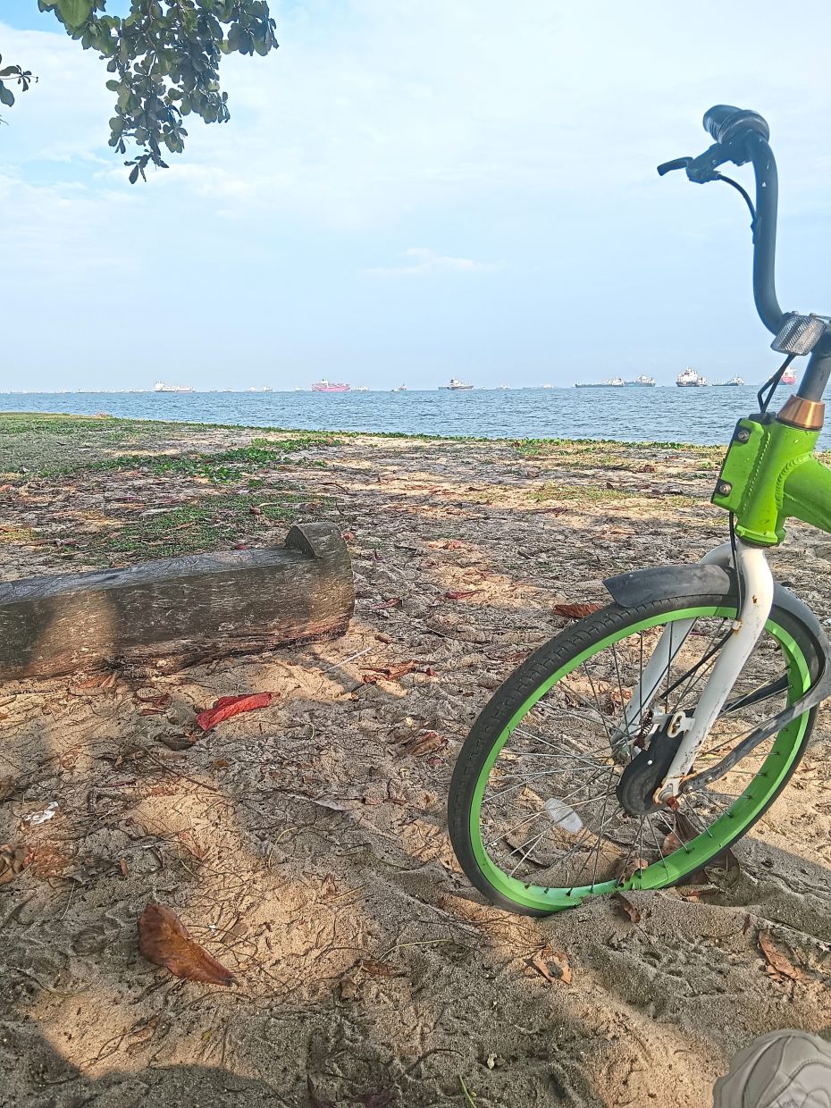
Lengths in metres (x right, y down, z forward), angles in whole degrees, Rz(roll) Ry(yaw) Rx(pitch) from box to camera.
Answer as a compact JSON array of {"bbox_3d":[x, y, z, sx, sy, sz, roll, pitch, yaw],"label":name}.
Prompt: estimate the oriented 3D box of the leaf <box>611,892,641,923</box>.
[{"bbox_3d":[0.318,0.526,1.246,0.024,0.018,0.068,-3,11,-12],"label":"leaf"}]

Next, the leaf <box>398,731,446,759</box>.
[{"bbox_3d":[0.018,0.414,1.805,0.060,0.027,0.122,9,14,39],"label":"leaf"}]

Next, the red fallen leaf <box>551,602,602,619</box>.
[{"bbox_3d":[0.569,0.190,2.878,0.190,0.040,0.095,-1,11,0],"label":"red fallen leaf"}]

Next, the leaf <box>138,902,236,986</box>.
[{"bbox_3d":[-0.326,0.543,1.167,0.080,0.028,0.210,-11,15,-43],"label":"leaf"}]

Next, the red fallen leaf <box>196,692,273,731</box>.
[{"bbox_3d":[-0.436,0.372,2.025,0.078,0.032,0.215,9,15,40],"label":"red fallen leaf"}]

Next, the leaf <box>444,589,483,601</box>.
[{"bbox_3d":[0.186,0.149,3.144,0.150,0.024,0.060,-5,12,-21],"label":"leaf"}]

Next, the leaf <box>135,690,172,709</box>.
[{"bbox_3d":[-0.656,0.365,2.089,0.095,0.025,0.060,-1,11,-3],"label":"leaf"}]

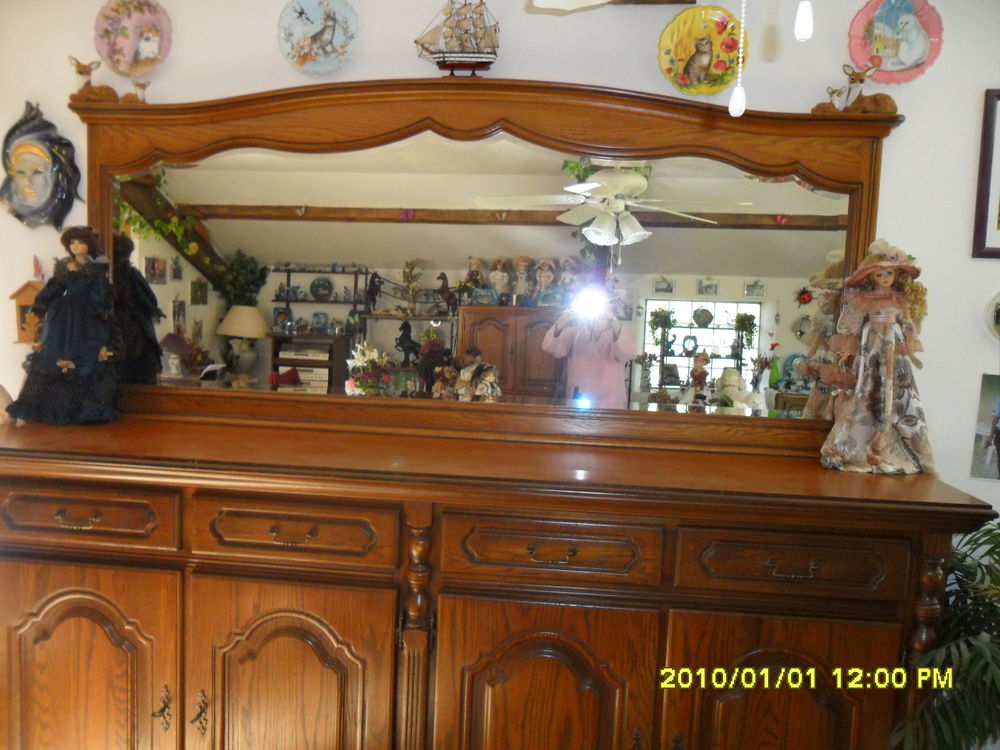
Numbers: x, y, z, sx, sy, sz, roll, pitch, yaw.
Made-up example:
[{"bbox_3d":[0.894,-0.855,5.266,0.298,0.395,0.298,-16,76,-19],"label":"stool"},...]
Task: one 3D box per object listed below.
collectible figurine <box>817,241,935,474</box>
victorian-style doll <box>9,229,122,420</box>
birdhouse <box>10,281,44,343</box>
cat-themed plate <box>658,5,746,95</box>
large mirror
[{"bbox_3d":[0.844,-0.044,1.728,0.220,0.502,0.170,4,5,19],"label":"collectible figurine"},{"bbox_3d":[-1.086,-0.127,1.939,0.235,0.482,0.190,1,5,-18],"label":"victorian-style doll"},{"bbox_3d":[-1.216,-0.164,2.053,0.112,0.162,0.065,3,5,6],"label":"birdhouse"},{"bbox_3d":[0.479,-0.770,1.845,0.206,0.209,0.025,3,5,6],"label":"cat-themed plate"},{"bbox_3d":[-0.096,-0.271,1.899,1.960,0.850,0.110,3,5,6],"label":"large mirror"}]

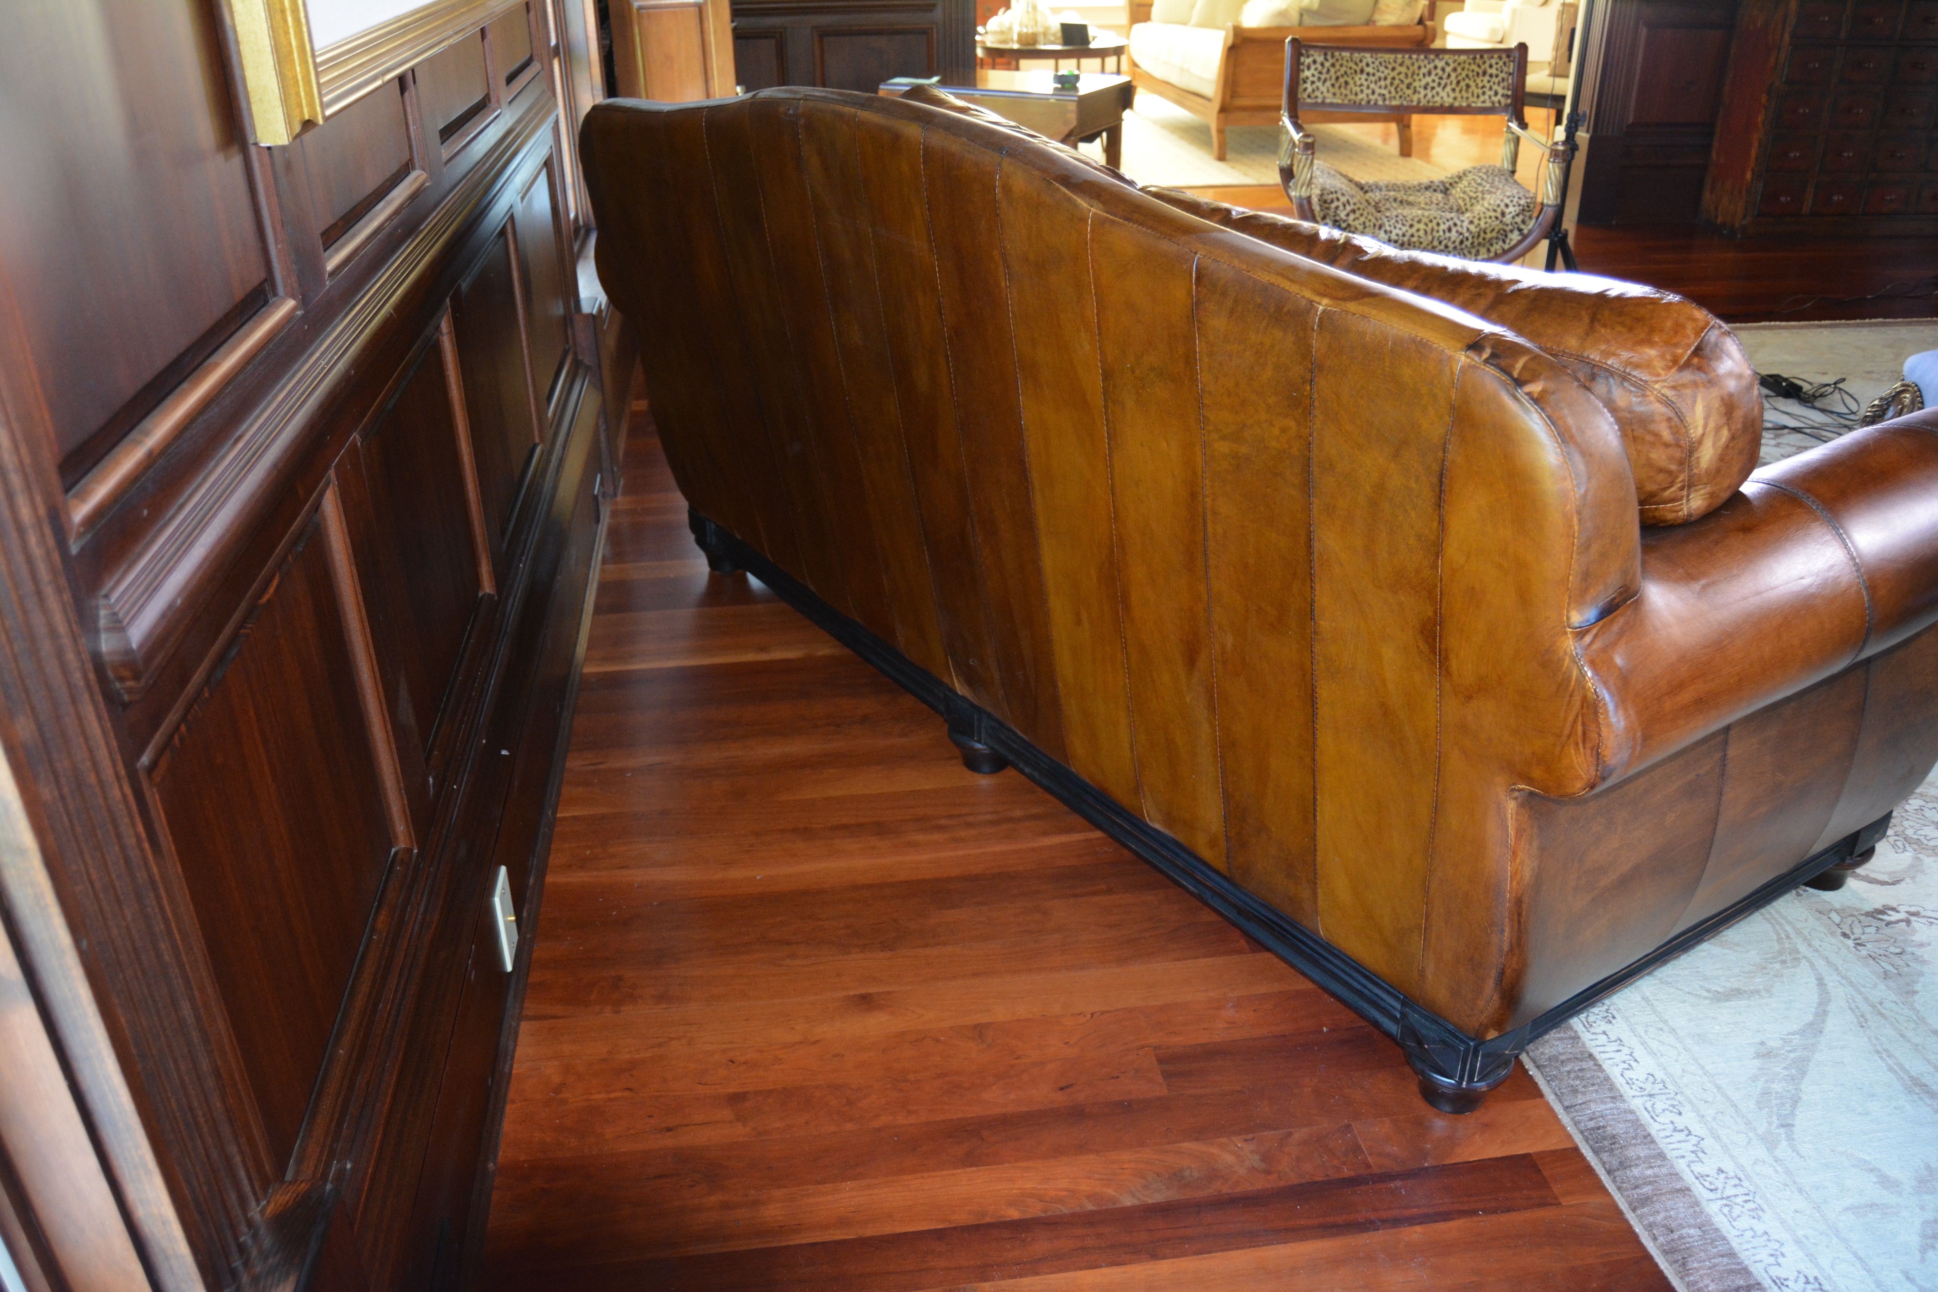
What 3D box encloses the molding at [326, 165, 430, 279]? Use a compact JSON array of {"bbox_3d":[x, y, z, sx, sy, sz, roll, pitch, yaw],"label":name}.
[{"bbox_3d":[-0.621,-0.459,1.543,0.022,0.034,0.520,-4,27,-8],"label":"molding"}]

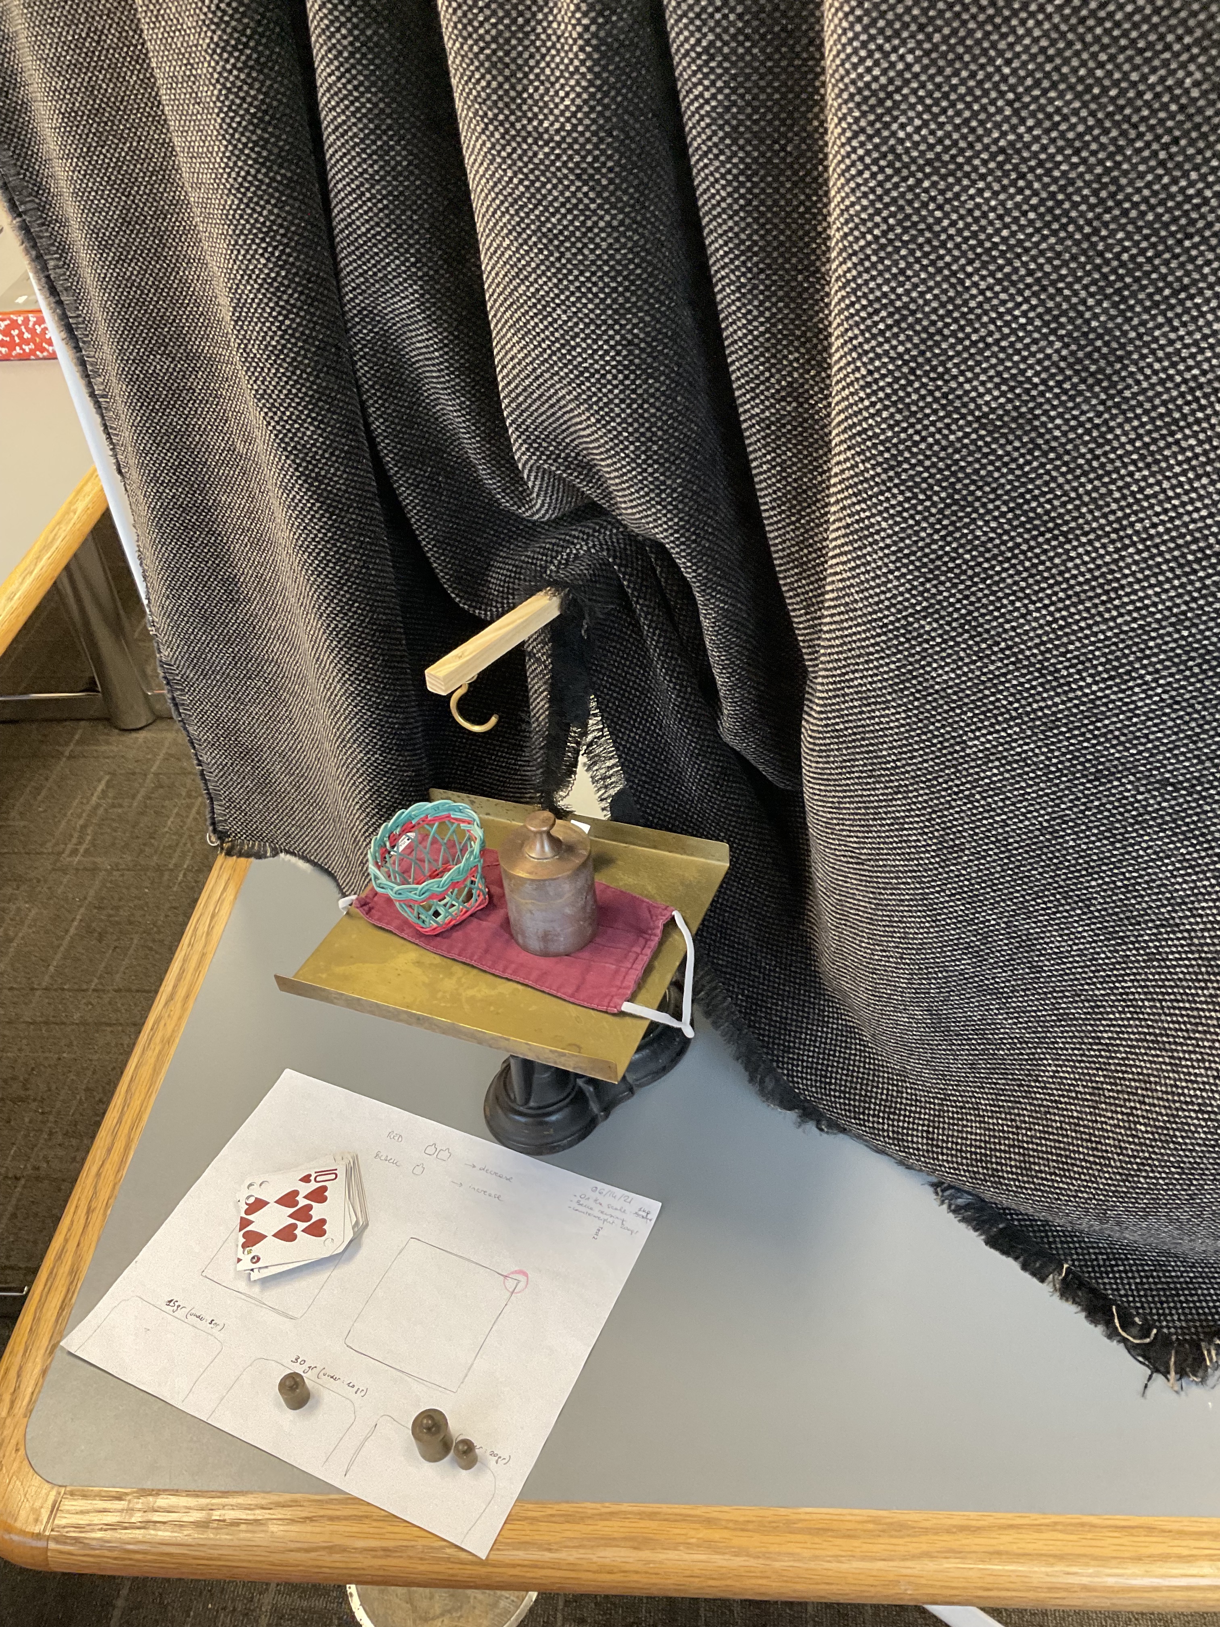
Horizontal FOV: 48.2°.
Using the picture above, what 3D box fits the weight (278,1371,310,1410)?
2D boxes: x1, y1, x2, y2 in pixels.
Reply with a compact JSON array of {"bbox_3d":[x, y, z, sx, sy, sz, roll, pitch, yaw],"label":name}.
[{"bbox_3d":[-0.170,0.308,0.730,0.014,0.019,0.014,-4,39,3],"label":"weight"}]

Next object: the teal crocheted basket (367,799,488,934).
[{"bbox_3d":[-0.100,0.033,0.775,0.069,0.049,0.069,-4,39,3],"label":"teal crocheted basket"}]

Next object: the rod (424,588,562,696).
[{"bbox_3d":[-0.062,-0.099,0.772,0.013,0.012,0.106,24,48,32],"label":"rod"}]

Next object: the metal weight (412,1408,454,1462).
[{"bbox_3d":[-0.091,0.317,0.700,0.018,0.029,0.018,-4,39,3],"label":"metal weight"}]

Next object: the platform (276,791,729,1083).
[{"bbox_3d":[-0.056,0.059,0.770,0.202,0.015,0.172,11,42,21],"label":"platform"}]

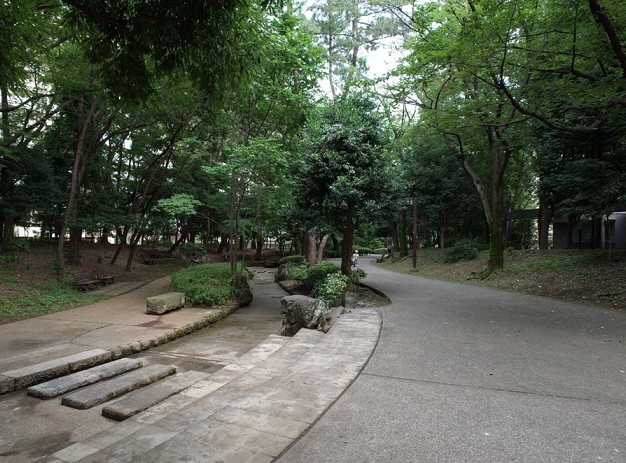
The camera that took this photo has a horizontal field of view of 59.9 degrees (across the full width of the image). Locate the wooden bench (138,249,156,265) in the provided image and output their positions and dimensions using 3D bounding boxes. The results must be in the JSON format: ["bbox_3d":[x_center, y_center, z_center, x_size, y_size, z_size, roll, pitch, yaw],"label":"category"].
[{"bbox_3d":[-9.934,1.526,32.500,0.600,0.760,1.500,0,-2,9],"label":"wooden bench"}]

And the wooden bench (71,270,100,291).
[{"bbox_3d":[-9.635,2.105,23.000,0.600,0.760,1.500,0,-2,5],"label":"wooden bench"}]

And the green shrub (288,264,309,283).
[{"bbox_3d":[-0.614,1.779,23.000,1.000,0.800,1.000,0,-2,0],"label":"green shrub"}]

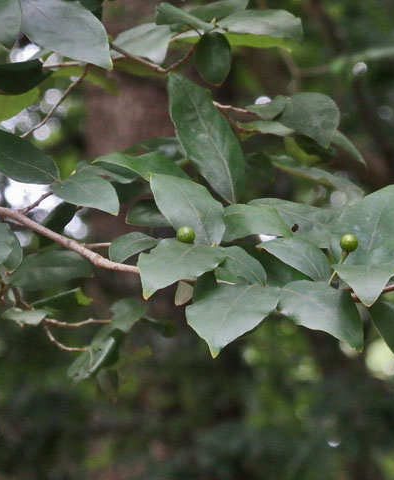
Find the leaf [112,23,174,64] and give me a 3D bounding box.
[{"bbox_3d":[-0.038,-0.136,3.178,0.050,0.010,0.031,-22,42,-30],"label":"leaf"}]

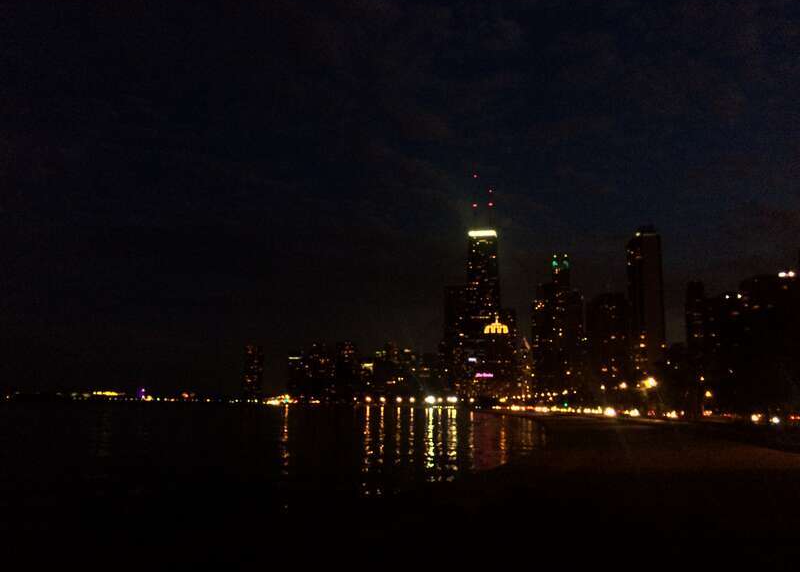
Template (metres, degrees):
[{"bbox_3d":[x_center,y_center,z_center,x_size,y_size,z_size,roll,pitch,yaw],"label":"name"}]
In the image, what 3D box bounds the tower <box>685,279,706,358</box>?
[{"bbox_3d":[197.410,36.900,448.560,12.500,79.700,14.000,-1,-10,6],"label":"tower"}]

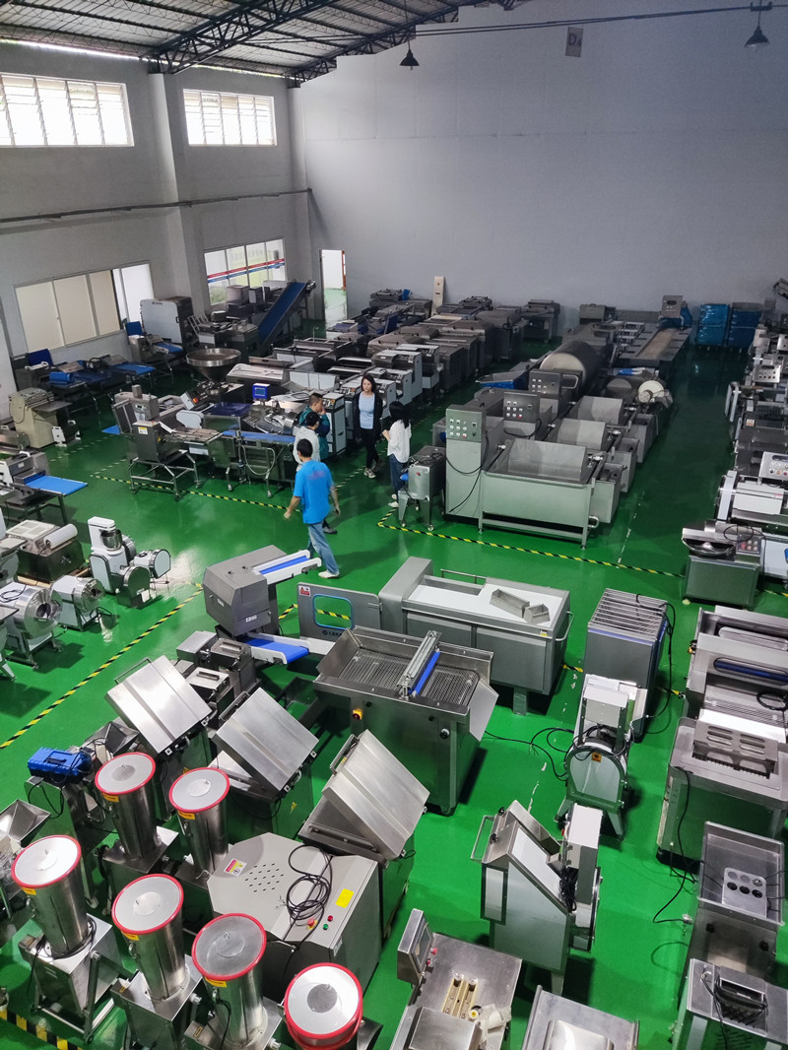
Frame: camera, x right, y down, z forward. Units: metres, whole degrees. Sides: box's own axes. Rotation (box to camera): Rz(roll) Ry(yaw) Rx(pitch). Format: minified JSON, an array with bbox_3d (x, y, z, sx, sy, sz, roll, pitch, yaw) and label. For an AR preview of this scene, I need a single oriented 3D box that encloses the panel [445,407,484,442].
[{"bbox_3d":[0.942,-1.318,9.884,0.470,0.410,0.180,10,28,21],"label":"panel"}]

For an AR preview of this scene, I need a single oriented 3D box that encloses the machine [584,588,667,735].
[{"bbox_3d":[2.033,1.250,6.733,0.560,1.070,0.640,11,29,23],"label":"machine"}]

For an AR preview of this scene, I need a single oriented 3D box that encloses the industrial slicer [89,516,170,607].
[{"bbox_3d":[-3.106,0.391,8.744,0.850,1.000,0.520,10,28,21],"label":"industrial slicer"}]

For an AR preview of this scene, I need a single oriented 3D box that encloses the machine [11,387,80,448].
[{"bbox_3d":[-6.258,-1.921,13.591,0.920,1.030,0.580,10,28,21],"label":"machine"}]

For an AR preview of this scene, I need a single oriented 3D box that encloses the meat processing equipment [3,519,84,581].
[{"bbox_3d":[-4.239,0.289,9.195,0.620,0.640,0.580,10,28,21],"label":"meat processing equipment"}]

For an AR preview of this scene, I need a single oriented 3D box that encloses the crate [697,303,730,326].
[{"bbox_3d":[8.065,-5.299,19.084,0.680,0.500,0.560,10,28,21],"label":"crate"}]

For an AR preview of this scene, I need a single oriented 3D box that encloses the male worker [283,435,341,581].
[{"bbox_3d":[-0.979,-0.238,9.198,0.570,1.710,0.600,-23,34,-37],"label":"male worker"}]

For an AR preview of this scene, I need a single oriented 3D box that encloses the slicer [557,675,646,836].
[{"bbox_3d":[1.600,1.655,5.794,0.500,1.230,0.730,10,28,21],"label":"slicer"}]

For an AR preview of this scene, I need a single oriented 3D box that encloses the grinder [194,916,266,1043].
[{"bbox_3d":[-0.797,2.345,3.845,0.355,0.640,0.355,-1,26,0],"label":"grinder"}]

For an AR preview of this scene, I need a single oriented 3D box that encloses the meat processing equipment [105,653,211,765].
[{"bbox_3d":[-1.839,1.652,5.989,0.660,1.120,0.620,13,30,27],"label":"meat processing equipment"}]

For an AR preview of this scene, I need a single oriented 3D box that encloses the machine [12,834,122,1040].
[{"bbox_3d":[-1.954,2.410,4.503,0.520,1.160,0.430,10,28,21],"label":"machine"}]

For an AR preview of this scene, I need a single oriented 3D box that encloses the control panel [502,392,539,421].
[{"bbox_3d":[1.783,-1.645,10.556,0.465,0.400,0.180,10,28,21],"label":"control panel"}]

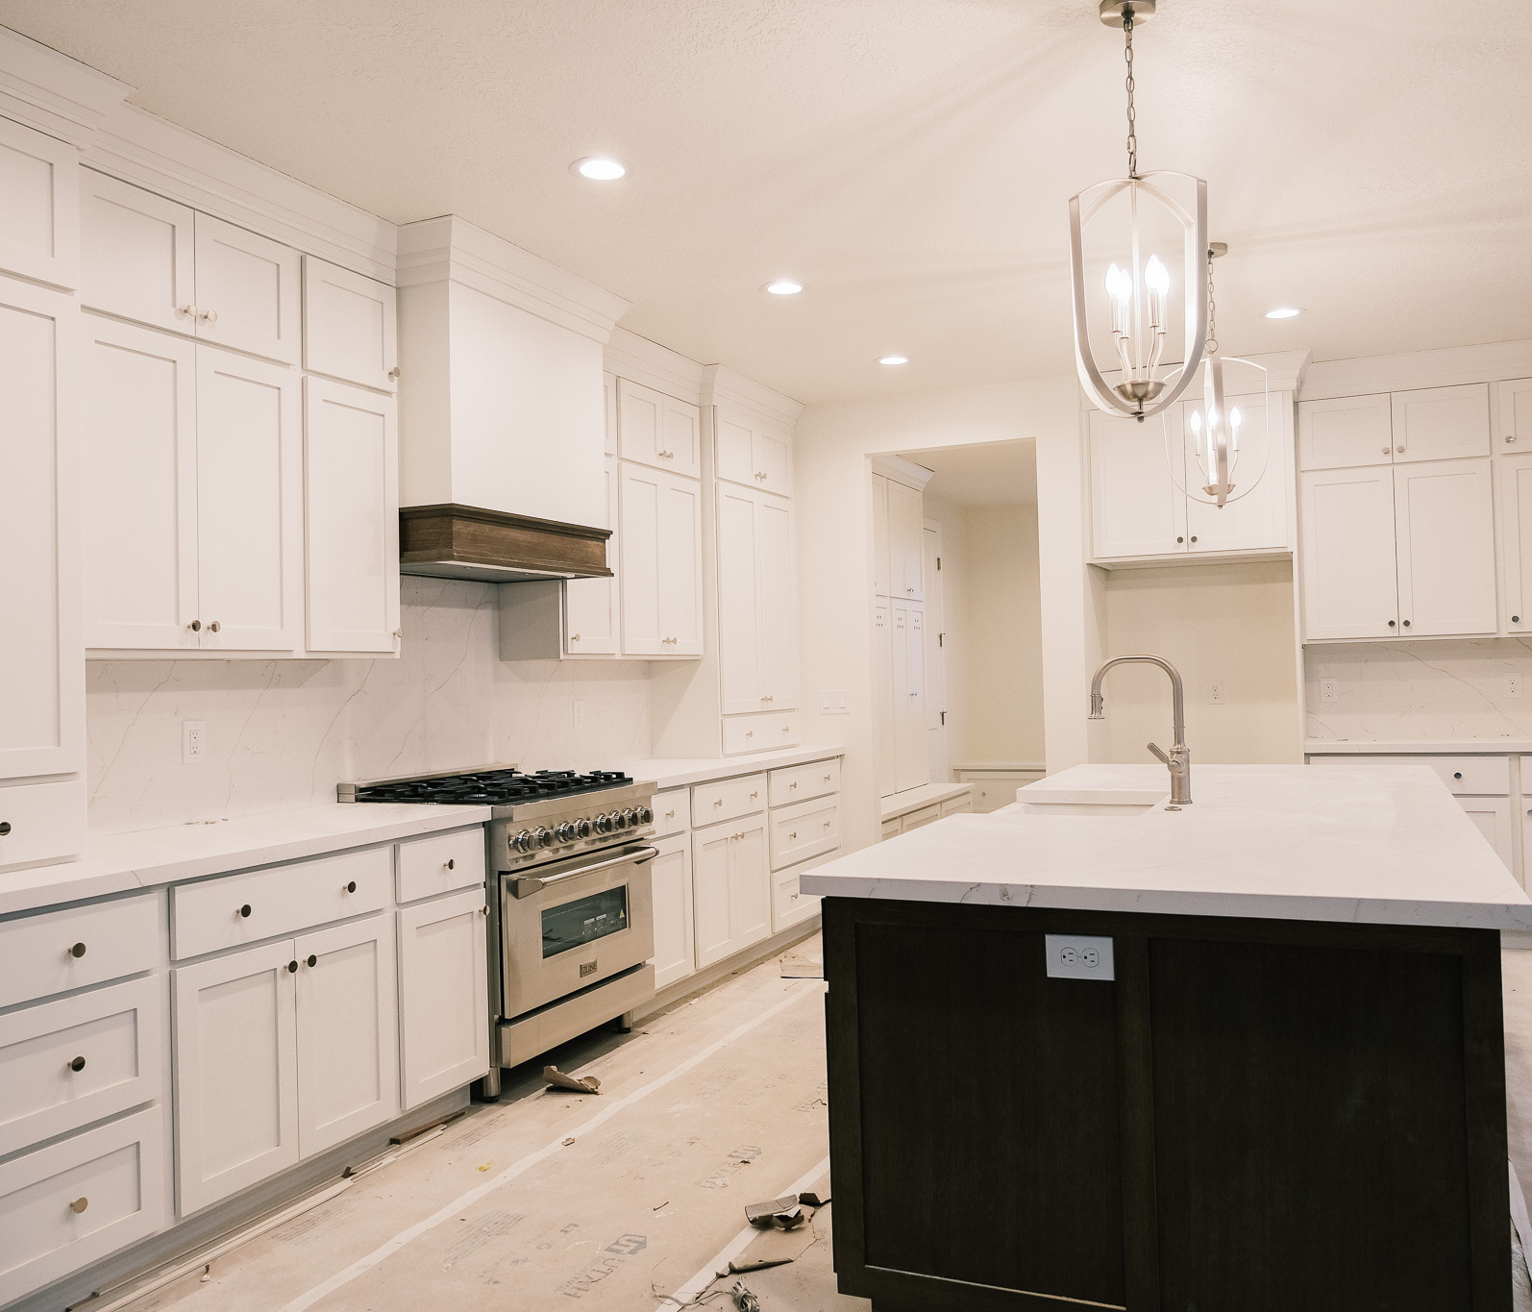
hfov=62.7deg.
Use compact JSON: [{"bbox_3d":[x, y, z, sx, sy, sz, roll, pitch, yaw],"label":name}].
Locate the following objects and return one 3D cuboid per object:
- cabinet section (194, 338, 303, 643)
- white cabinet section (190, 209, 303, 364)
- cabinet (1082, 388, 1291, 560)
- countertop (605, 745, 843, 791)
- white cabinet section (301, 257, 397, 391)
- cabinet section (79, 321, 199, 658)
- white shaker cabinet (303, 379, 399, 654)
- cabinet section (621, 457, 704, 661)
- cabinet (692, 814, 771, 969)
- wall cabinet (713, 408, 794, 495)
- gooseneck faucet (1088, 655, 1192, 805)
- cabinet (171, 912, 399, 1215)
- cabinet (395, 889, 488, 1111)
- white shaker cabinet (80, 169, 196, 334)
[{"bbox_3d":[-1.554,-0.417,3.522,0.310,0.817,0.352,-2,-1,25],"label":"cabinet section"},{"bbox_3d":[-1.566,-0.999,3.536,0.310,0.342,0.353,-2,-1,25],"label":"white cabinet section"},{"bbox_3d":[2.179,-0.854,6.426,0.954,0.757,0.641,-2,-1,25],"label":"cabinet"},{"bbox_3d":[-0.326,0.506,5.790,0.678,0.035,2.108,-2,-1,25],"label":"countertop"},{"bbox_3d":[-1.397,-0.996,3.898,0.310,0.345,0.387,-2,-1,25],"label":"white cabinet section"},{"bbox_3d":[-1.704,-0.420,3.200,0.310,0.820,0.357,-2,-1,25],"label":"cabinet section"},{"bbox_3d":[-1.393,-0.412,3.890,0.330,0.825,0.392,-2,-1,25],"label":"white shaker cabinet"},{"bbox_3d":[-0.604,-0.404,5.679,0.319,0.824,0.719,-2,-1,25],"label":"cabinet section"},{"bbox_3d":[-0.380,1.004,5.512,0.550,0.563,0.727,-2,-1,25],"label":"cabinet"},{"bbox_3d":[-0.233,-1.005,6.441,0.395,0.353,0.907,-2,-1,25],"label":"wall cabinet"},{"bbox_3d":[1.060,0.207,3.588,0.280,0.422,0.095,-2,-1,25],"label":"gooseneck faucet"},{"bbox_3d":[-1.419,0.995,3.267,0.550,0.563,0.725,-2,-1,25],"label":"cabinet"},{"bbox_3d":[-1.179,0.997,3.787,0.550,0.563,0.390,-2,-1,25],"label":"cabinet"},{"bbox_3d":[-1.726,-0.995,3.213,0.330,0.350,0.358,-2,-1,25],"label":"white shaker cabinet"}]

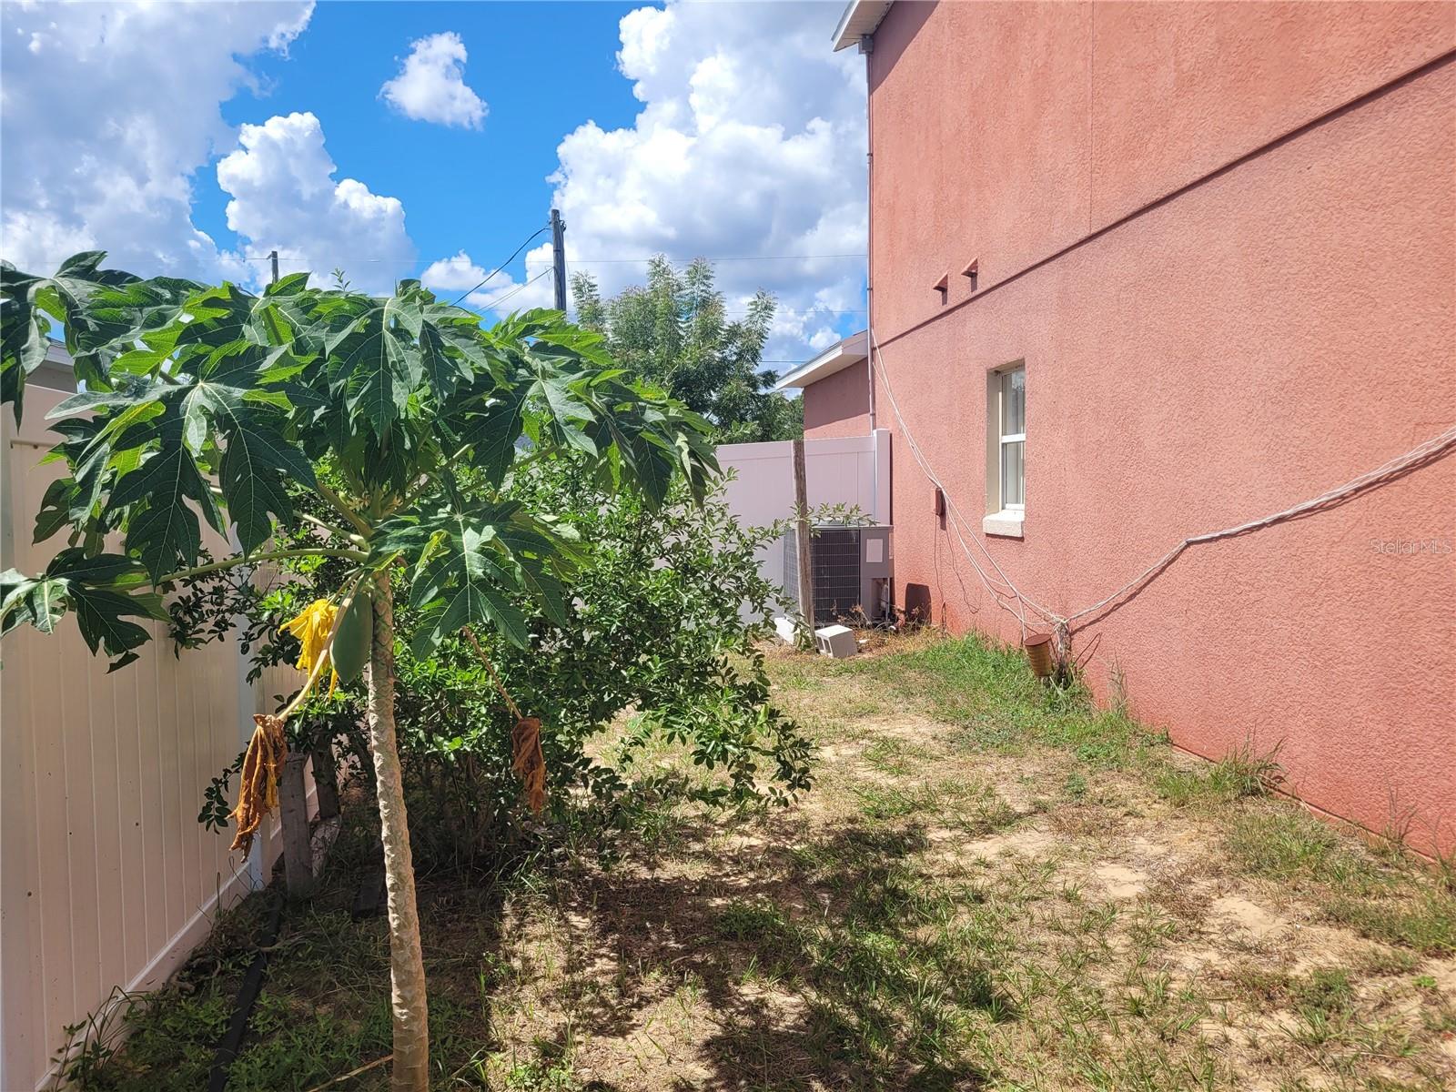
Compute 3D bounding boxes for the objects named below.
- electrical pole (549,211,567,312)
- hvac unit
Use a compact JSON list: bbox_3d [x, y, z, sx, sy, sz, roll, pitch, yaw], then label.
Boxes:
[{"bbox_3d":[-3.924,-3.788,26.025,0.280,8.300,0.280,-2,3,-7],"label":"electrical pole"},{"bbox_3d":[0.912,0.222,9.250,0.769,0.808,0.769,-1,3,-7],"label":"hvac unit"}]

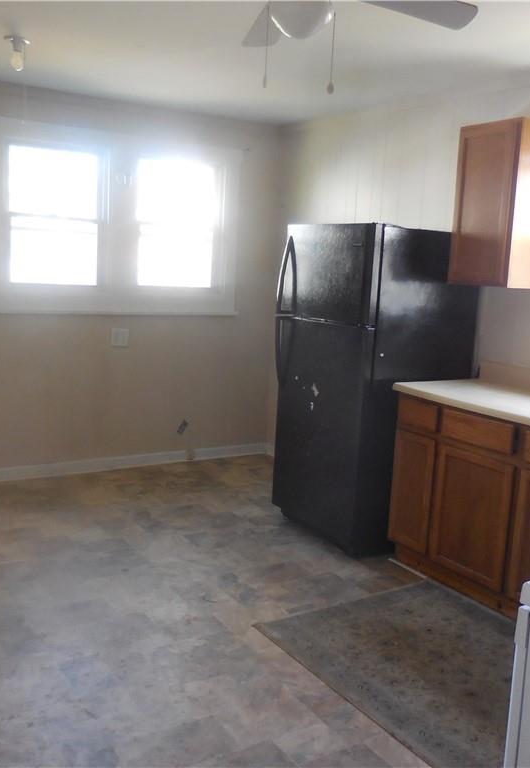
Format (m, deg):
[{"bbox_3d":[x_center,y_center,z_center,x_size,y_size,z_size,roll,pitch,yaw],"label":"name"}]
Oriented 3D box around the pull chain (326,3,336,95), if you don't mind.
[{"bbox_3d":[0.204,-1.000,2.219,0.020,0.250,0.020,-3,10,-31],"label":"pull chain"}]

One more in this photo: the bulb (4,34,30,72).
[{"bbox_3d":[-1.197,-1.590,3.564,0.115,0.155,0.115,-3,10,-31],"label":"bulb"}]

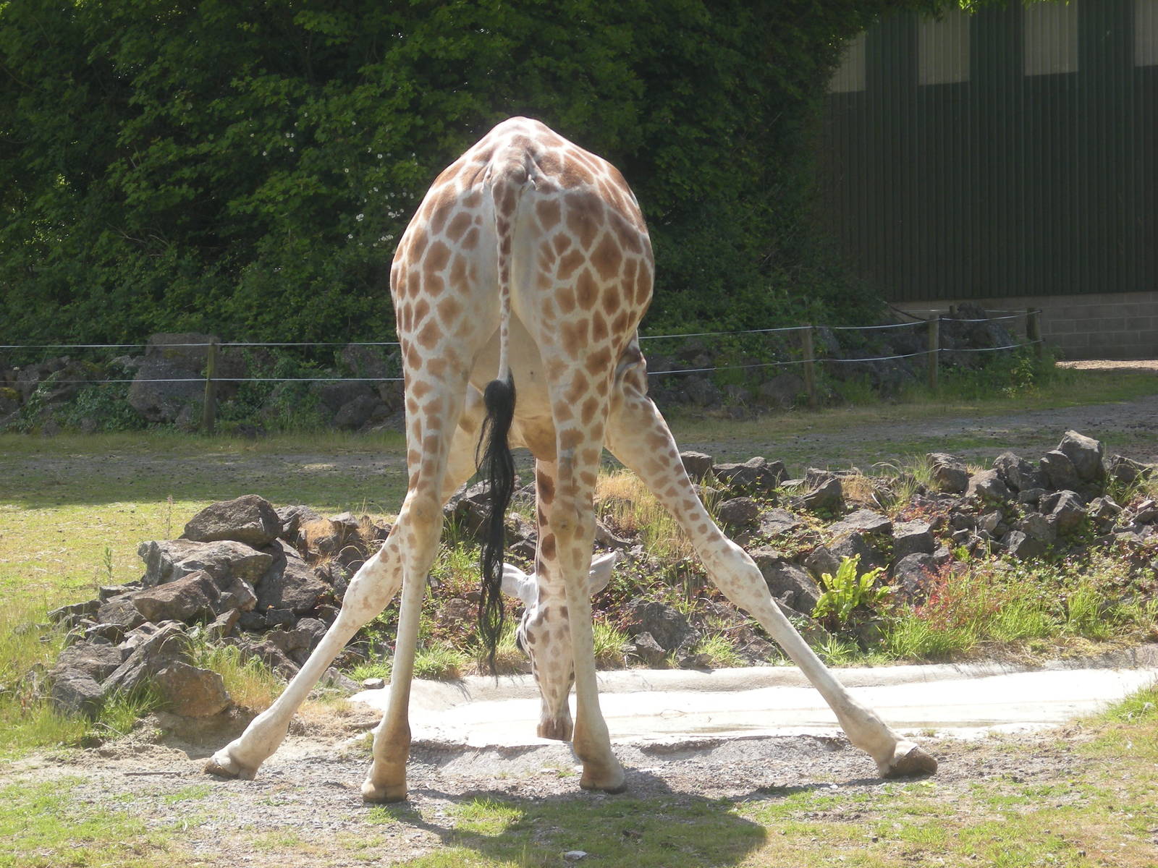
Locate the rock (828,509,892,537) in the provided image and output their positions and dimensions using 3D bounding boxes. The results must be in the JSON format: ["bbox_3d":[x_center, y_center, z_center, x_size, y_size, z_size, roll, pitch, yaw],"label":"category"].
[{"bbox_3d":[1.655,0.525,20.700,0.373,0.171,0.290,0,-1,0],"label":"rock"}]

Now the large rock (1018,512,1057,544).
[{"bbox_3d":[2.687,0.552,20.600,0.233,0.186,0.200,0,0,0],"label":"large rock"}]

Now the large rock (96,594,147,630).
[{"bbox_3d":[-2.281,0.886,17.500,0.257,0.180,0.220,0,-1,0],"label":"large rock"}]

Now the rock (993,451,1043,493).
[{"bbox_3d":[2.754,0.238,22.000,0.334,0.255,0.270,0,-1,0],"label":"rock"}]

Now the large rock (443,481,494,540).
[{"bbox_3d":[-0.560,0.398,18.200,0.308,0.304,0.280,0,-1,0],"label":"large rock"}]

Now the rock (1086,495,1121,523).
[{"bbox_3d":[3.122,0.449,20.900,0.210,0.161,0.170,0,0,0],"label":"rock"}]

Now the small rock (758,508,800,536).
[{"bbox_3d":[1.181,0.520,20.700,0.245,0.171,0.220,0,0,0],"label":"small rock"}]

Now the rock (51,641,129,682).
[{"bbox_3d":[-2.204,1.025,15.800,0.342,0.191,0.280,0,-1,0],"label":"rock"}]

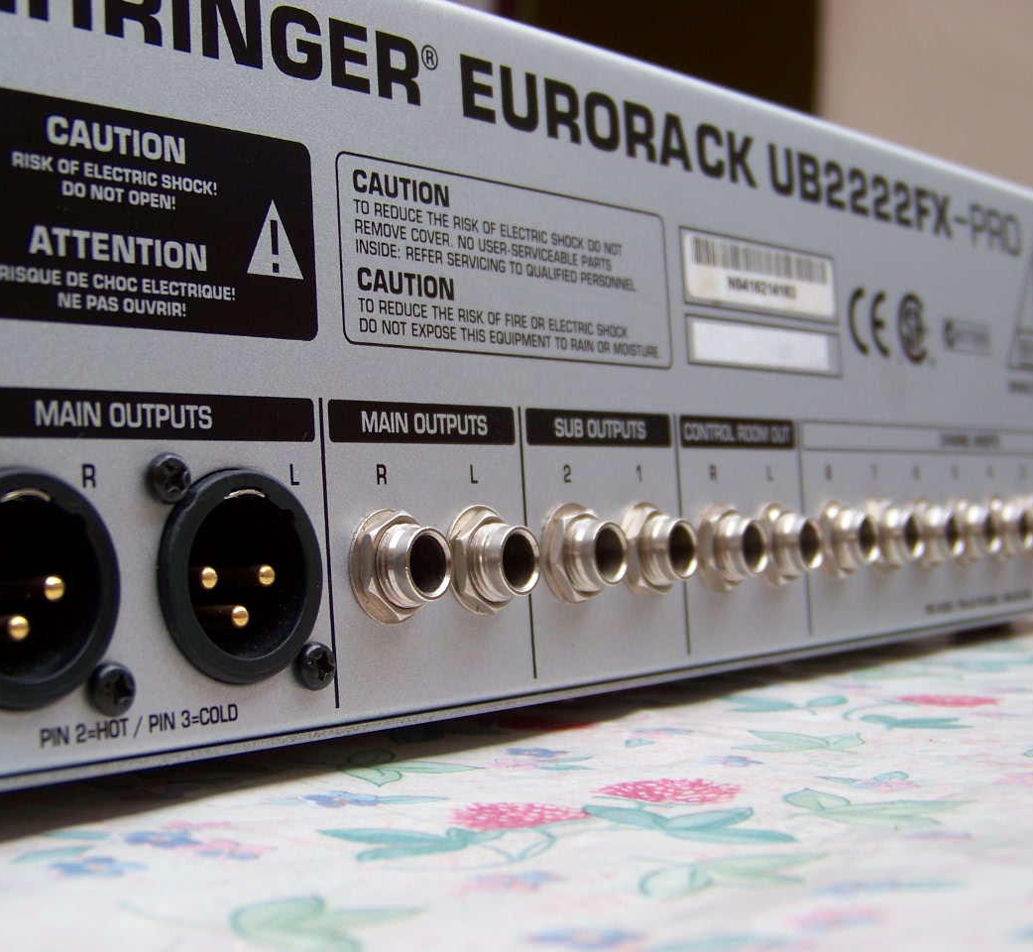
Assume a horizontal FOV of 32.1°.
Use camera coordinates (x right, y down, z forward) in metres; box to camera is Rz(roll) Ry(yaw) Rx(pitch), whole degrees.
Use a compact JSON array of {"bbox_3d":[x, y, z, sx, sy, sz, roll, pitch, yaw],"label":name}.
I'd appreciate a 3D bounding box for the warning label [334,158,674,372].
[{"bbox_3d":[0.001,-0.026,0.231,0.001,0.022,0.069,-5,-3,37],"label":"warning label"}]

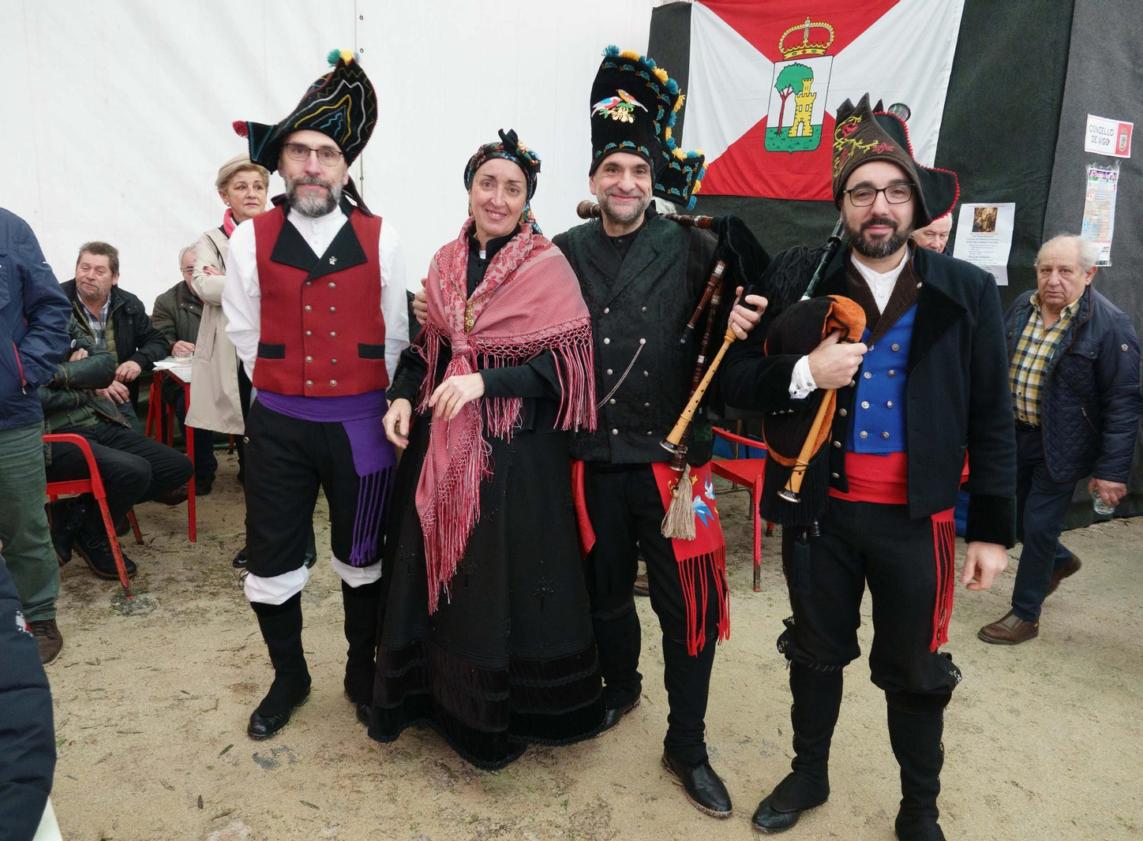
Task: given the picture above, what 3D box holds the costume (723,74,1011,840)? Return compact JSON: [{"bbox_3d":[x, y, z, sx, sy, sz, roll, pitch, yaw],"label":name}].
[{"bbox_3d":[0.672,0.137,1.963,0.620,1.730,0.460,5,13,16],"label":"costume"}]

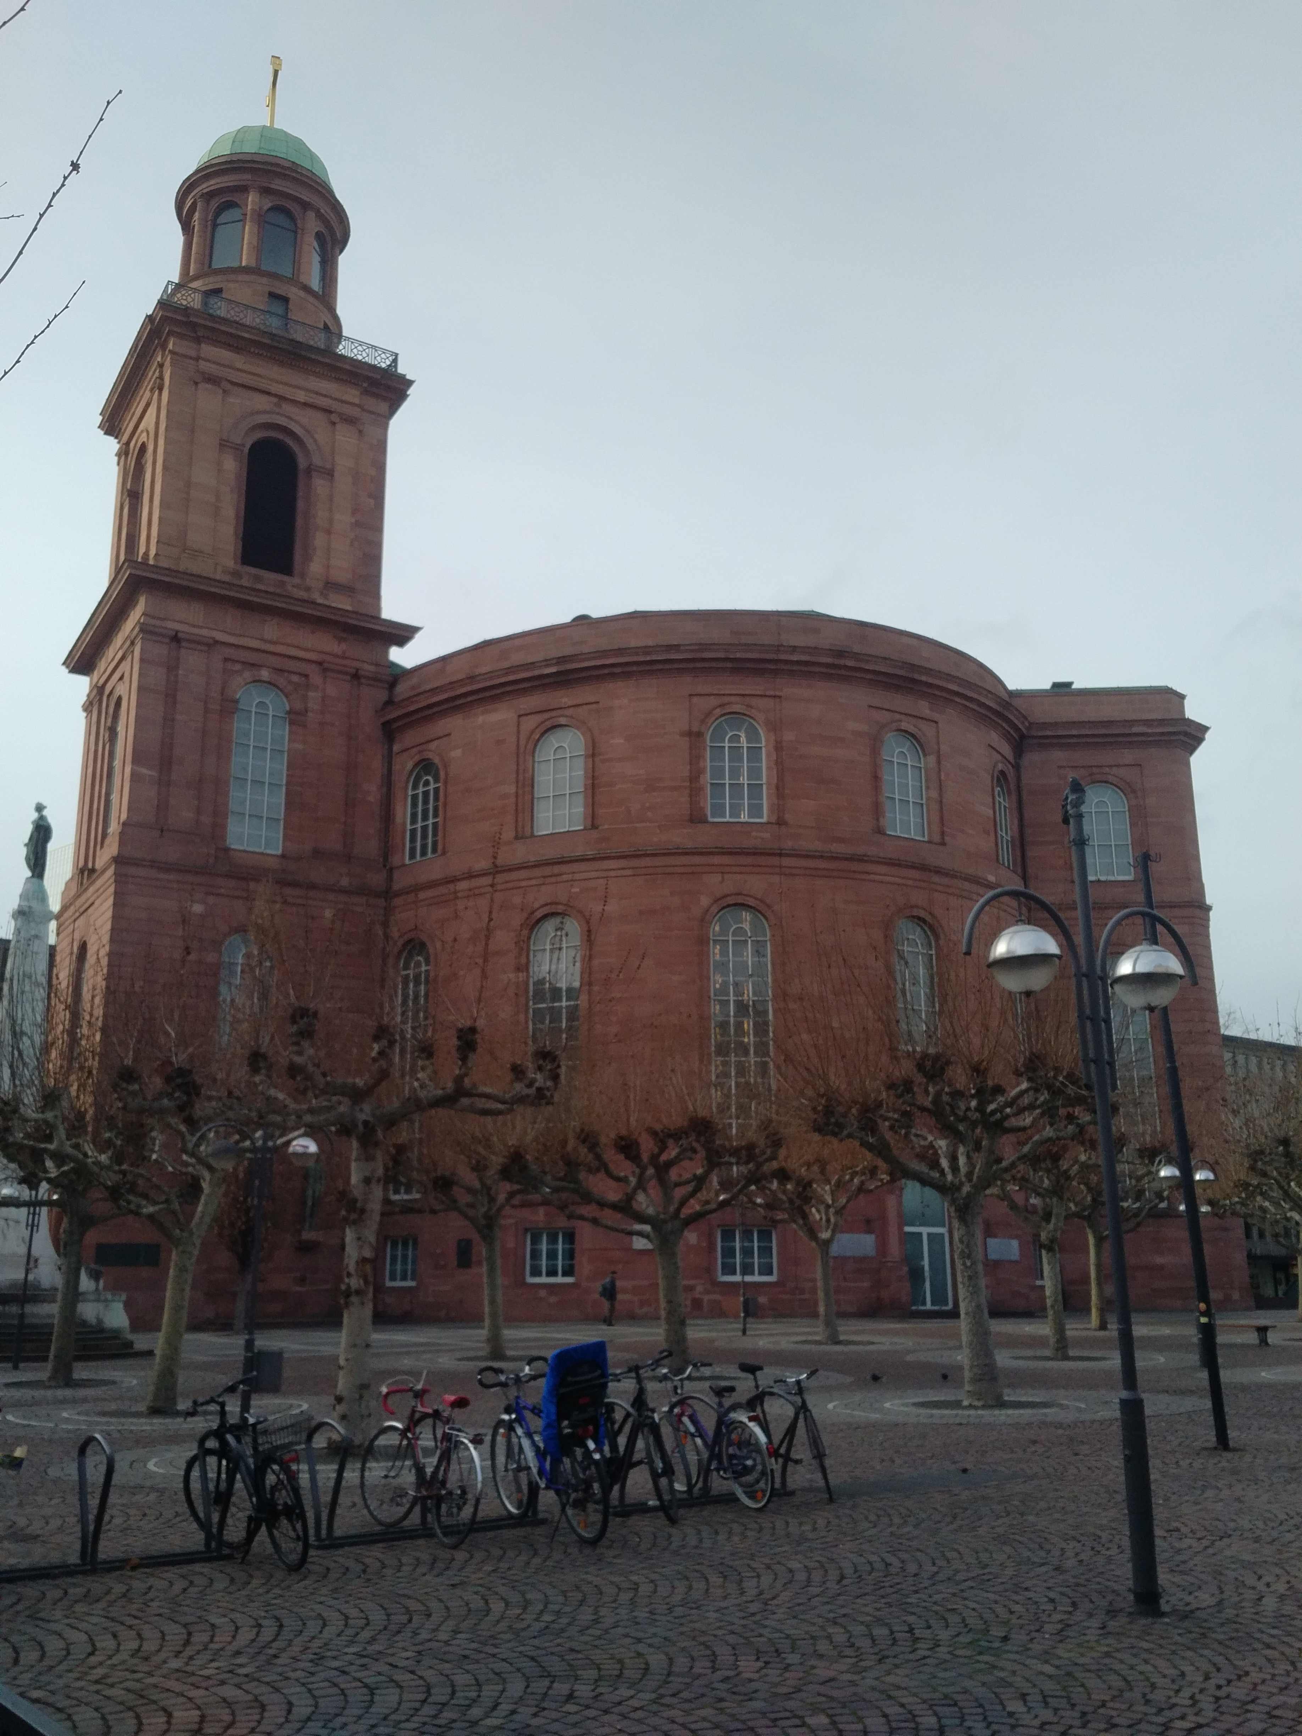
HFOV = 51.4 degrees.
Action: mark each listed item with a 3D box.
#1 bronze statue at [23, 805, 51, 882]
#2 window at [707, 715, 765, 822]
[{"bbox_3d":[-15.200,-0.600,33.500,0.680,2.000,0.720,8,-17,-32],"label":"bronze statue"},{"bbox_3d":[3.310,-3.890,52.950,2.200,4.400,0.350,0,-14,-2],"label":"window"}]

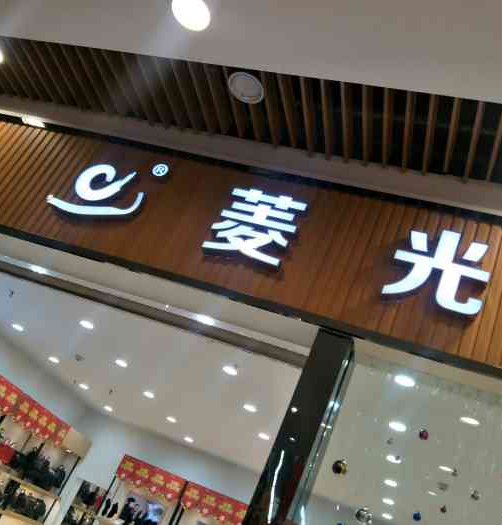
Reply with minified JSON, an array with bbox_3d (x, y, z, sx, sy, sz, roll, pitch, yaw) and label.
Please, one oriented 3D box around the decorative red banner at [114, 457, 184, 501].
[{"bbox_3d":[-1.374,2.998,6.736,0.985,0.281,0.040,15,-26,22],"label":"decorative red banner"}]

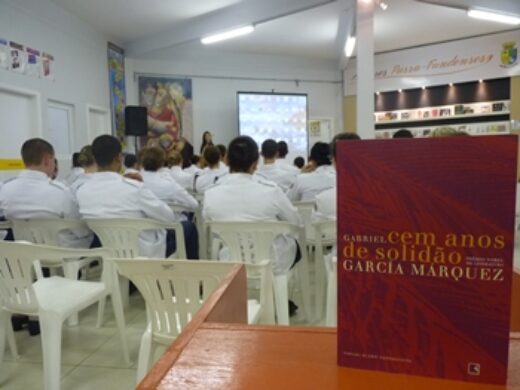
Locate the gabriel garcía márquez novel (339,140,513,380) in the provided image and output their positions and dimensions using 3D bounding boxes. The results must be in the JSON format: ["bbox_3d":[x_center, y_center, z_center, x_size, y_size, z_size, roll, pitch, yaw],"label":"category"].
[{"bbox_3d":[0.141,0.056,0.360,0.140,0.210,0.024,0,7,16],"label":"gabriel garcía márquez novel"}]

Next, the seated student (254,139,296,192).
[{"bbox_3d":[0.145,0.109,4.400,0.530,1.350,0.760,-1,4,-2],"label":"seated student"}]

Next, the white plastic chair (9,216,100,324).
[{"bbox_3d":[-1.170,0.529,2.620,0.560,0.800,0.550,0,5,11],"label":"white plastic chair"}]

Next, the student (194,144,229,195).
[{"bbox_3d":[-0.440,0.149,4.350,0.500,1.250,0.750,0,5,8],"label":"student"}]

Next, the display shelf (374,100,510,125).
[{"bbox_3d":[3.568,-1.658,8.200,2.600,0.250,0.250,2,5,33],"label":"display shelf"}]

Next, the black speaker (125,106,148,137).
[{"bbox_3d":[-2.162,-1.287,7.100,0.370,0.510,0.340,-2,5,-15],"label":"black speaker"}]

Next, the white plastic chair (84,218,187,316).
[{"bbox_3d":[-0.780,0.545,2.600,0.560,0.800,0.560,-1,4,7],"label":"white plastic chair"}]

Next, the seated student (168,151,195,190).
[{"bbox_3d":[-0.920,0.137,4.700,0.480,1.220,0.720,0,5,8],"label":"seated student"}]

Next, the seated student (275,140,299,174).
[{"bbox_3d":[0.310,0.026,5.450,0.520,1.350,0.750,-1,4,-2],"label":"seated student"}]

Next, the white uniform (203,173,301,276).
[{"bbox_3d":[-0.048,0.170,2.420,0.550,0.600,0.380,-1,4,3],"label":"white uniform"}]

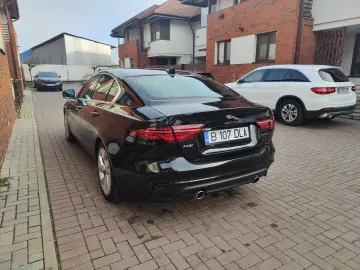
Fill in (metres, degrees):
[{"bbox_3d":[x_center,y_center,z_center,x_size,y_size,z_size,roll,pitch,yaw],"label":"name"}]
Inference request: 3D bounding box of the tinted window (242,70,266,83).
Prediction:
[{"bbox_3d":[2.381,-1.830,7.862,0.070,0.400,0.980,15,4,-32],"label":"tinted window"}]

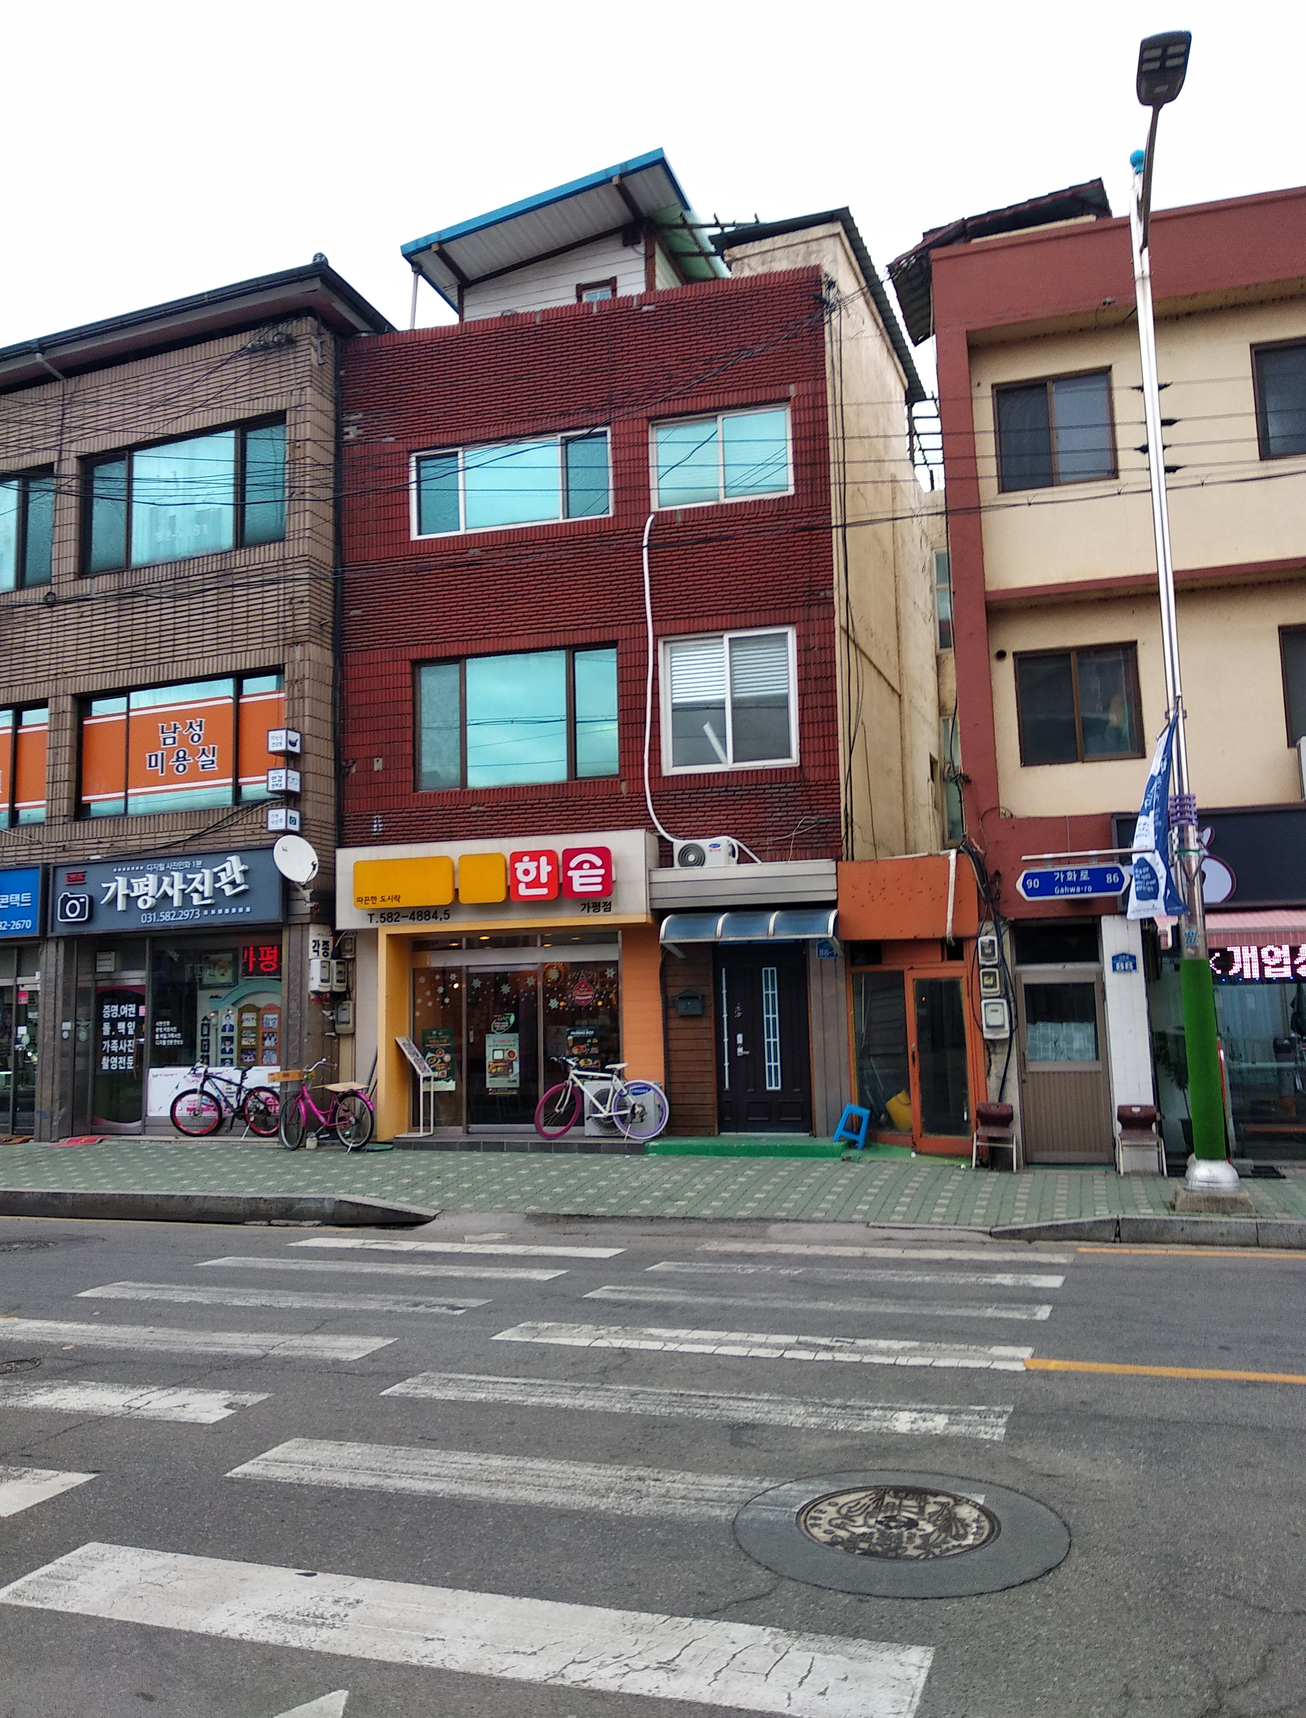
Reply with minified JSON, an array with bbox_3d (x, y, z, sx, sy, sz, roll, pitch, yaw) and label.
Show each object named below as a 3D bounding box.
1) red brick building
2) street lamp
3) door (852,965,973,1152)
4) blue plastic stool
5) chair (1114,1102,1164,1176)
[{"bbox_3d":[0.226,-2.561,20.328,6.450,13.000,8.950,-3,-7,15],"label":"red brick building"},{"bbox_3d":[4.243,-2.029,10.549,0.460,9.400,2.350,-3,-7,17],"label":"street lamp"},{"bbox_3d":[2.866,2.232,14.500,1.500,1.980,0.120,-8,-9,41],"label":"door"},{"bbox_3d":[2.268,3.043,14.850,0.340,0.440,0.340,15,-2,16],"label":"blue plastic stool"},{"bbox_3d":[4.876,2.823,13.123,0.430,0.690,0.460,-3,-7,16],"label":"chair"}]

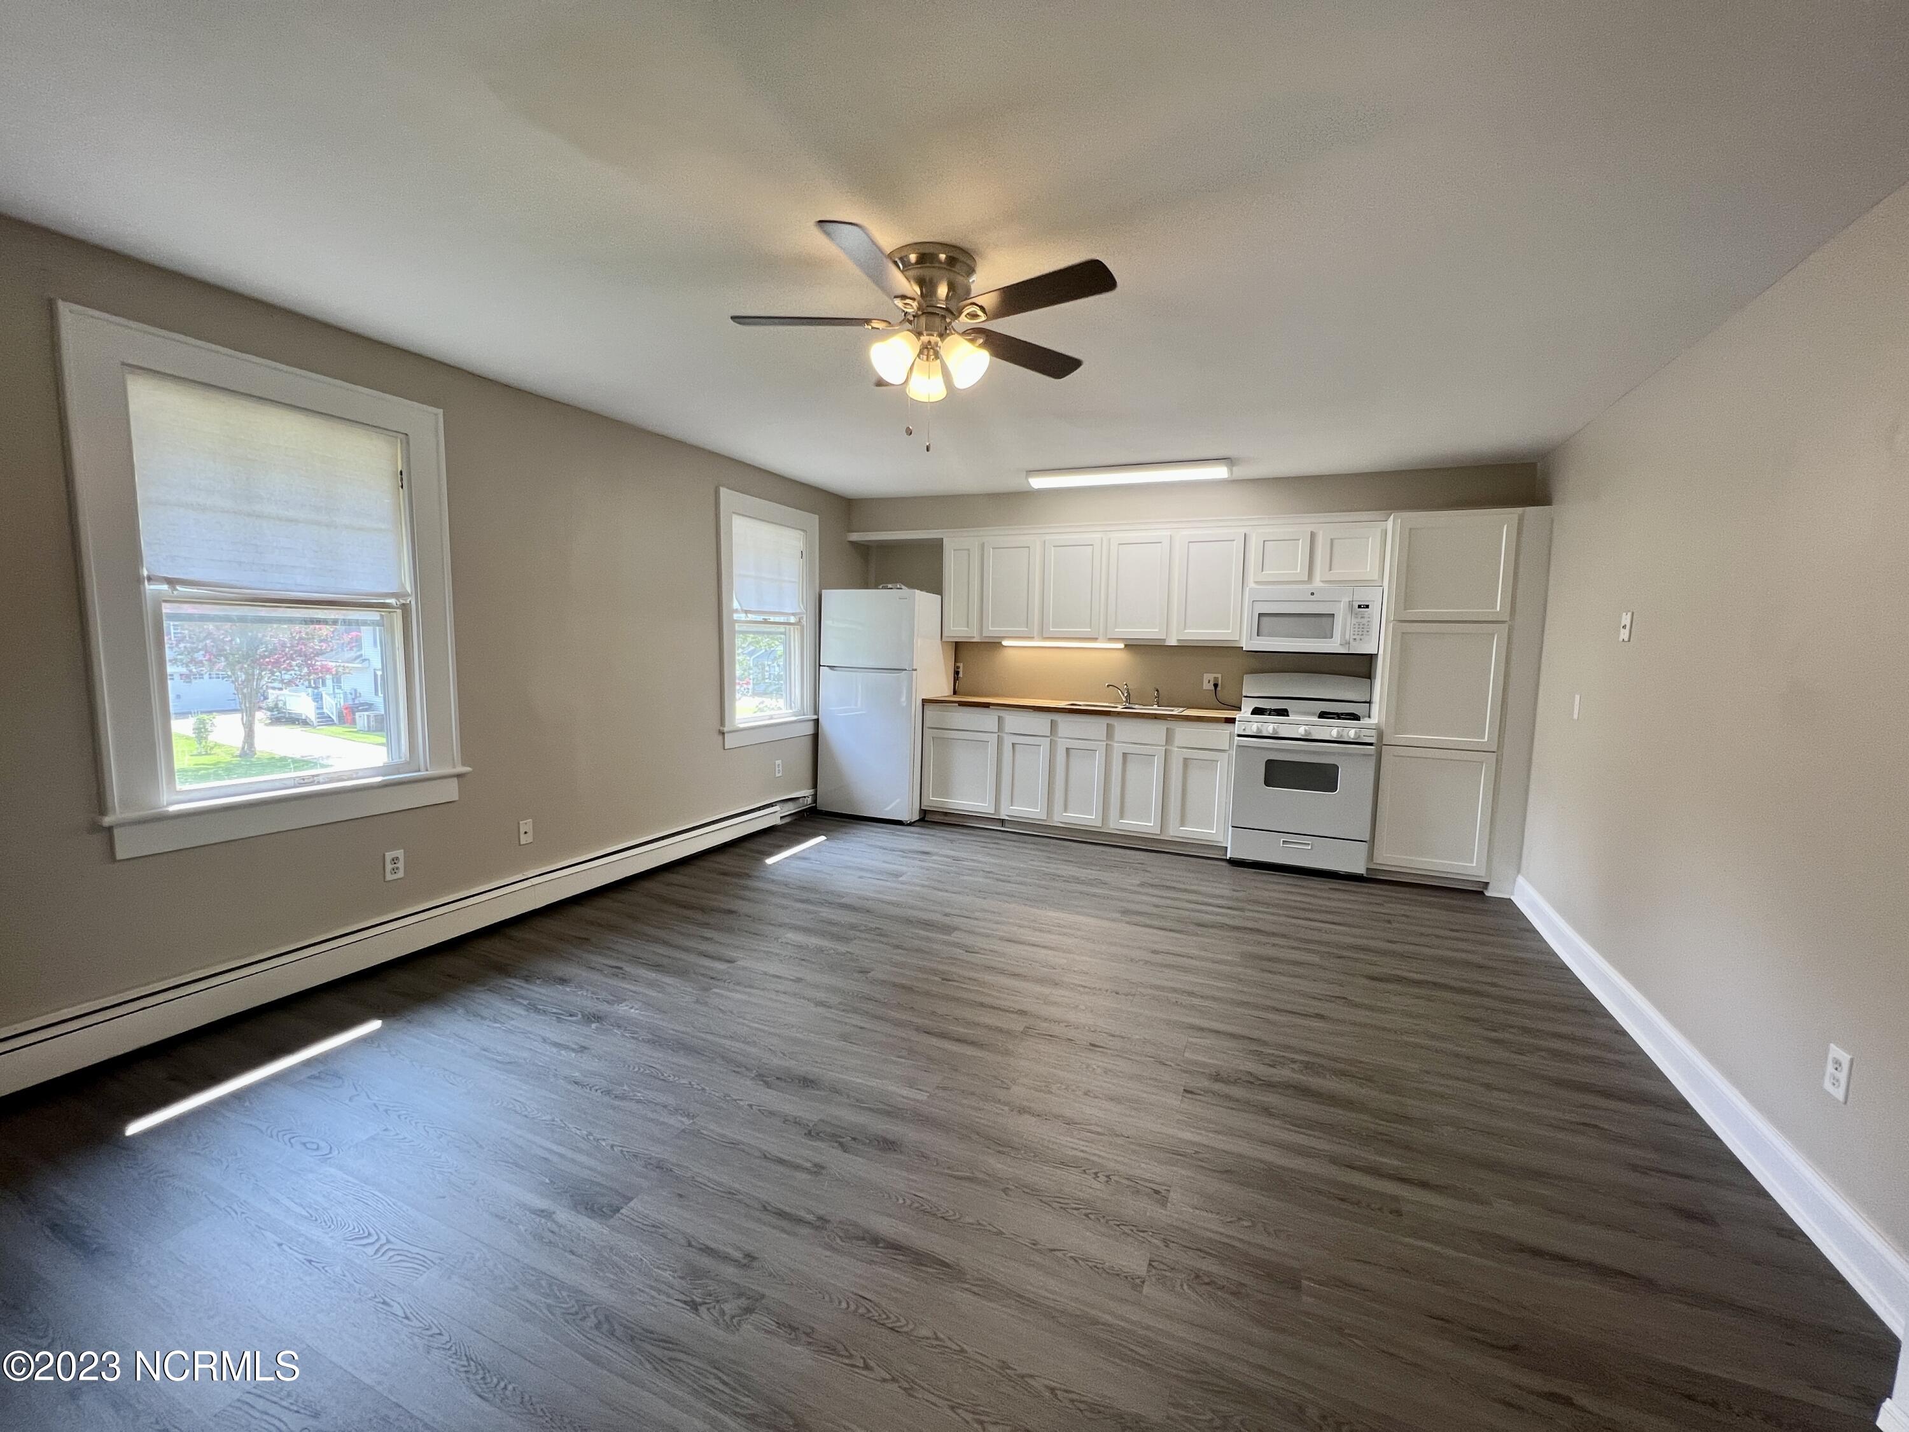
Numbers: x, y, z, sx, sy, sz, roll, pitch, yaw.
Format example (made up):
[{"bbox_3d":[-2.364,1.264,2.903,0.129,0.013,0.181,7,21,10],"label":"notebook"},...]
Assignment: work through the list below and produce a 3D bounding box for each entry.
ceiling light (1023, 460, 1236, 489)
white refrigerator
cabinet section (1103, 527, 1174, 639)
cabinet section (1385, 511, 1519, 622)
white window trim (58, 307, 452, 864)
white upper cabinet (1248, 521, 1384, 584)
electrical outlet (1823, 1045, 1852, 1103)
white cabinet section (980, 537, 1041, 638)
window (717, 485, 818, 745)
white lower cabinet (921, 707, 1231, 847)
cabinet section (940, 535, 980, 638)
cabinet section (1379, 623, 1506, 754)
[{"bbox_3d":[1.062,-1.486,4.431,1.217,0.078,0.167,4,6,23],"label":"ceiling light"},{"bbox_3d":[-0.514,-0.098,5.666,0.786,1.708,0.737,4,6,23],"label":"white refrigerator"},{"bbox_3d":[1.337,-0.889,5.079,0.463,0.751,0.329,4,6,25],"label":"cabinet section"},{"bbox_3d":[2.864,-0.845,4.218,0.578,0.606,0.608,4,6,25],"label":"cabinet section"},{"bbox_3d":[-2.413,-0.422,2.664,0.100,1.671,1.080,4,6,25],"label":"white window trim"},{"bbox_3d":[2.342,-1.027,4.678,0.769,0.392,0.341,4,6,23],"label":"white upper cabinet"},{"bbox_3d":[2.077,0.838,1.682,0.008,0.114,0.071,4,6,24],"label":"electrical outlet"},{"bbox_3d":[0.488,-0.942,5.469,0.481,0.751,0.329,4,6,25],"label":"white cabinet section"},{"bbox_3d":[-1.288,-0.647,5.052,0.100,1.669,1.060,4,6,25],"label":"window"},{"bbox_3d":[0.871,0.351,5.206,2.134,0.776,0.610,4,6,23],"label":"white lower cabinet"},{"bbox_3d":[0.124,-0.965,5.637,0.322,0.751,0.329,4,6,25],"label":"cabinet section"},{"bbox_3d":[2.853,-0.191,4.282,0.578,0.709,0.608,4,6,25],"label":"cabinet section"}]

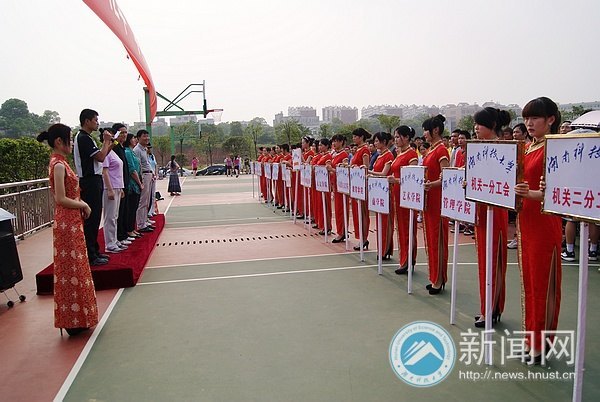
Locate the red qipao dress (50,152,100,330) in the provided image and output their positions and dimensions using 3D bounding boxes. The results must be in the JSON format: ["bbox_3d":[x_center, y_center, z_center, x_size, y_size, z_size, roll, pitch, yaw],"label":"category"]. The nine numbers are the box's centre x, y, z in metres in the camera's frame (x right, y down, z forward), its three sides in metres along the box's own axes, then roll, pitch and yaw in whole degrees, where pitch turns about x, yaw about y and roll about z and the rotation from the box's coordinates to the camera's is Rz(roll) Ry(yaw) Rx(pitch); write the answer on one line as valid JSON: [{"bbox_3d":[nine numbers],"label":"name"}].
[{"bbox_3d":[-1.792,0.337,3.934,0.370,1.400,0.420,-3,5,-15],"label":"red qipao dress"}]

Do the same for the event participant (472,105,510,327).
[{"bbox_3d":[1.515,0.136,3.980,0.350,1.730,0.430,-3,5,-15],"label":"event participant"}]

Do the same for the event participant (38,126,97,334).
[{"bbox_3d":[-1.812,0.235,3.927,0.460,1.650,0.440,-3,5,-15],"label":"event participant"}]

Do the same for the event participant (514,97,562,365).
[{"bbox_3d":[1.548,0.200,3.263,0.360,1.720,0.430,-3,5,-15],"label":"event participant"}]

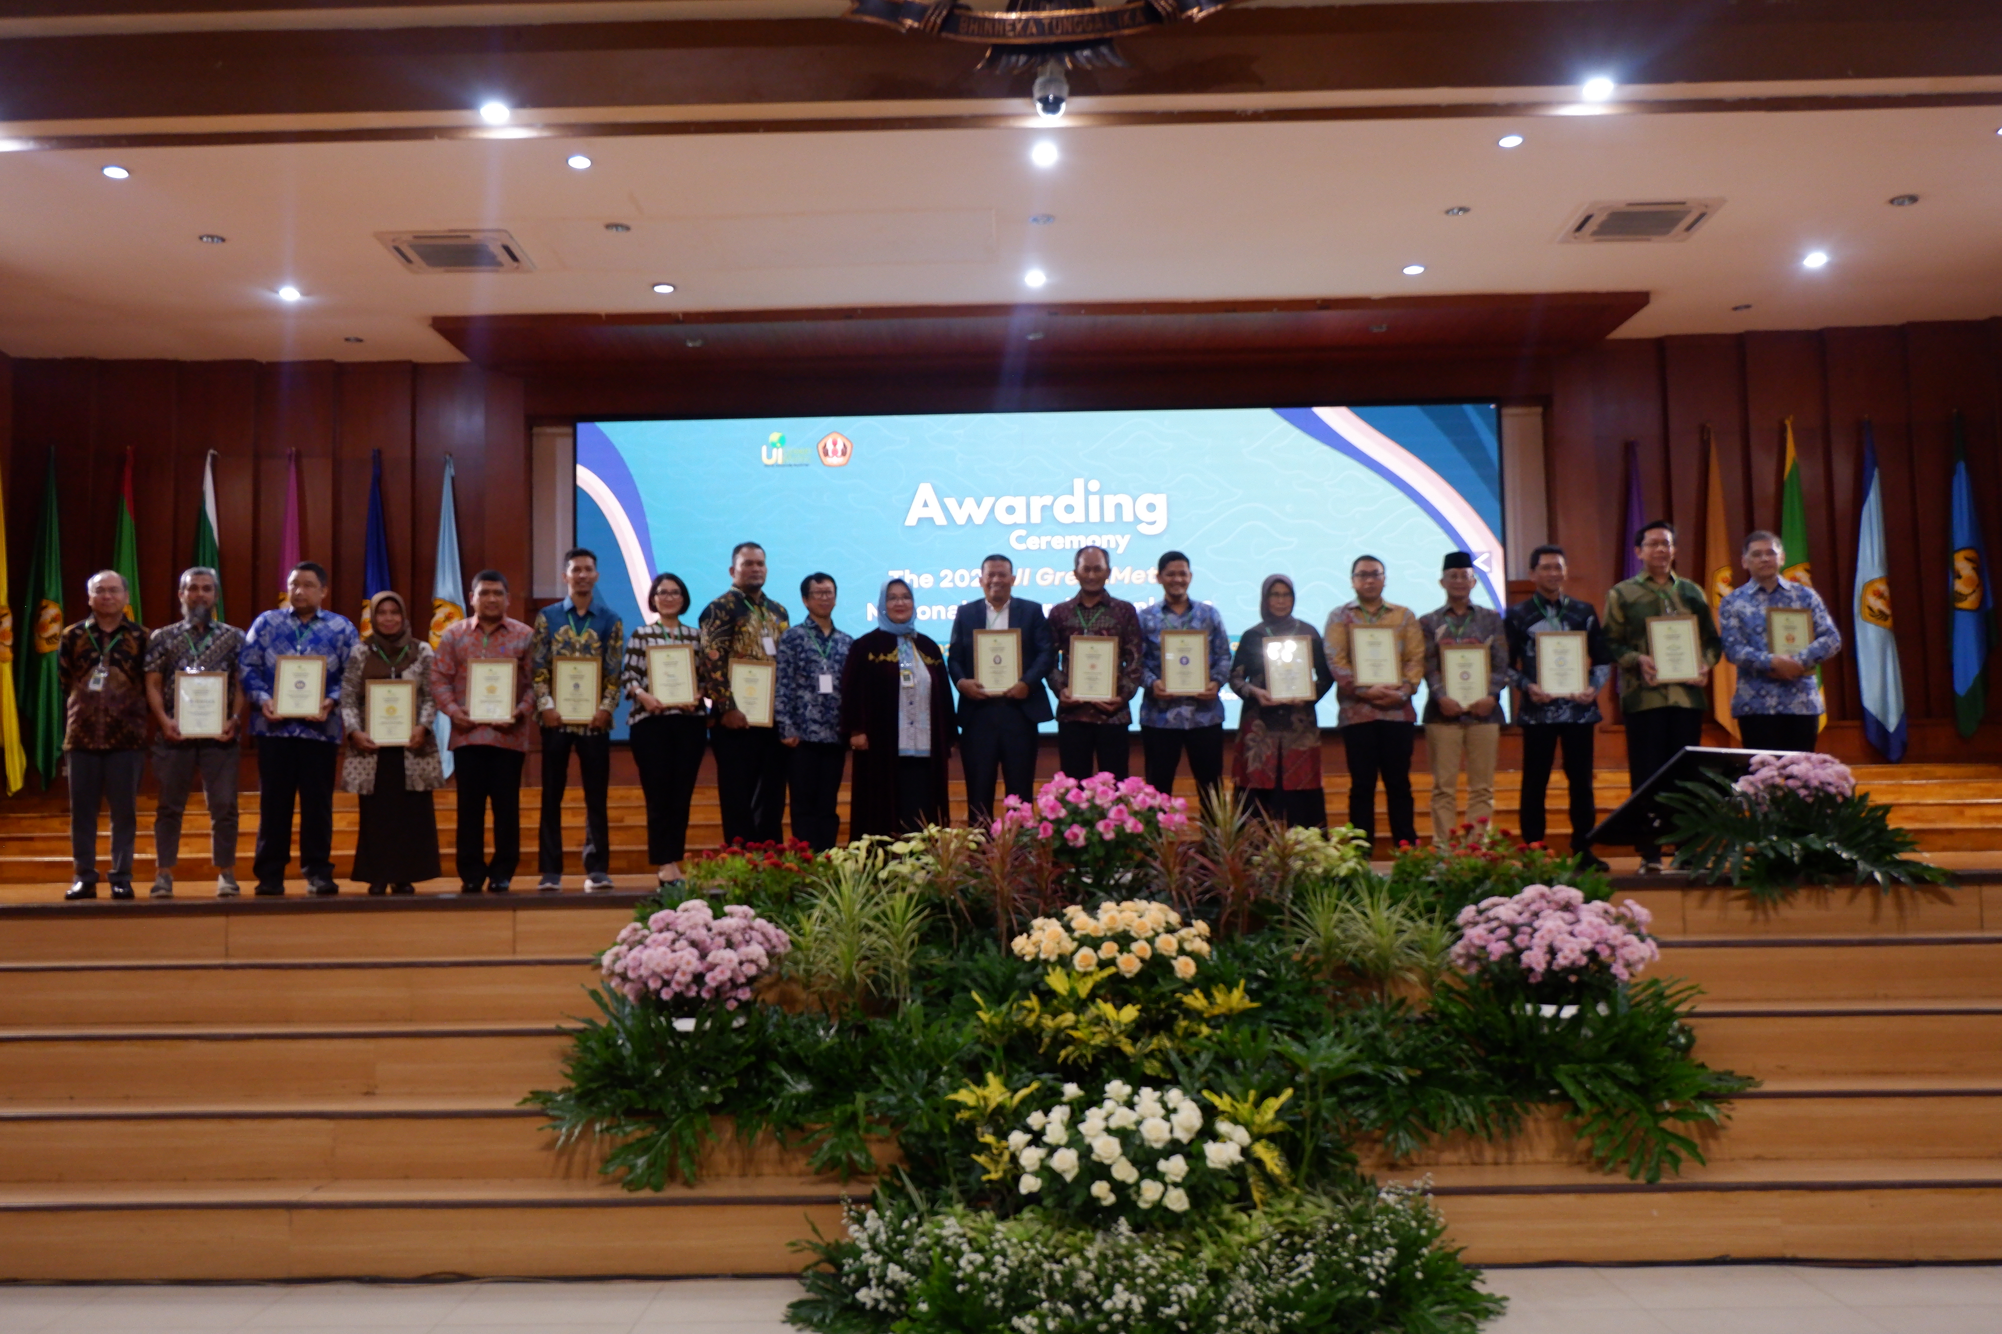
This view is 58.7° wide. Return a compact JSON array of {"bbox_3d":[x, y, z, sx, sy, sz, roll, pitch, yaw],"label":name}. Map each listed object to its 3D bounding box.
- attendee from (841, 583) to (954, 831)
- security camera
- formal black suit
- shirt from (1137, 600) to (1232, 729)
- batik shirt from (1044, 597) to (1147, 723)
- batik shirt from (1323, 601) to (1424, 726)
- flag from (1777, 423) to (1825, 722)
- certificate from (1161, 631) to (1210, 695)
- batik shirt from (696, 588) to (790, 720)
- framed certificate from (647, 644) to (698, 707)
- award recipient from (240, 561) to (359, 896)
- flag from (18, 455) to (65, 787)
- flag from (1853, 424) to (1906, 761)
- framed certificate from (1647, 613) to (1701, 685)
[{"bbox_3d":[-0.525,0.323,9.113,0.570,1.571,0.360,0,-5,-9],"label":"attendee"},{"bbox_3d":[0.261,-3.063,9.426,0.180,0.290,0.190,-1,-5,1],"label":"security camera"},{"bbox_3d":[0.000,0.352,9.103,0.550,1.433,0.360,-1,-5,0],"label":"formal black suit"},{"bbox_3d":[0.942,-0.012,9.116,0.480,0.660,0.320,-1,-5,3],"label":"shirt"},{"bbox_3d":[0.487,-0.044,9.250,0.502,0.667,0.340,-1,-5,2],"label":"batik shirt"},{"bbox_3d":[1.893,-0.016,9.051,0.520,0.630,0.330,-2,-5,8],"label":"batik shirt"},{"bbox_3d":[6.832,-0.787,15.200,0.350,2.693,0.280,-2,-5,13],"label":"flag"},{"bbox_3d":[0.939,-0.016,9.130,0.243,0.335,0.020,-2,-10,4],"label":"certificate"},{"bbox_3d":[-1.320,-0.061,9.157,0.490,0.703,0.330,1,-5,-23],"label":"batik shirt"},{"bbox_3d":[-1.689,0.040,9.150,0.243,0.335,0.020,-3,-16,-8],"label":"framed certificate"},{"bbox_3d":[-3.532,0.308,8.970,0.544,1.682,0.430,0,-5,-12],"label":"award recipient"},{"bbox_3d":[-8.203,-0.420,15.212,0.360,2.948,0.210,-1,-5,-5],"label":"flag"},{"bbox_3d":[6.803,-0.582,13.784,0.340,2.640,0.220,-2,-5,9],"label":"flag"},{"bbox_3d":[3.377,-0.084,8.905,0.250,0.335,0.025,-2,-16,12],"label":"framed certificate"}]

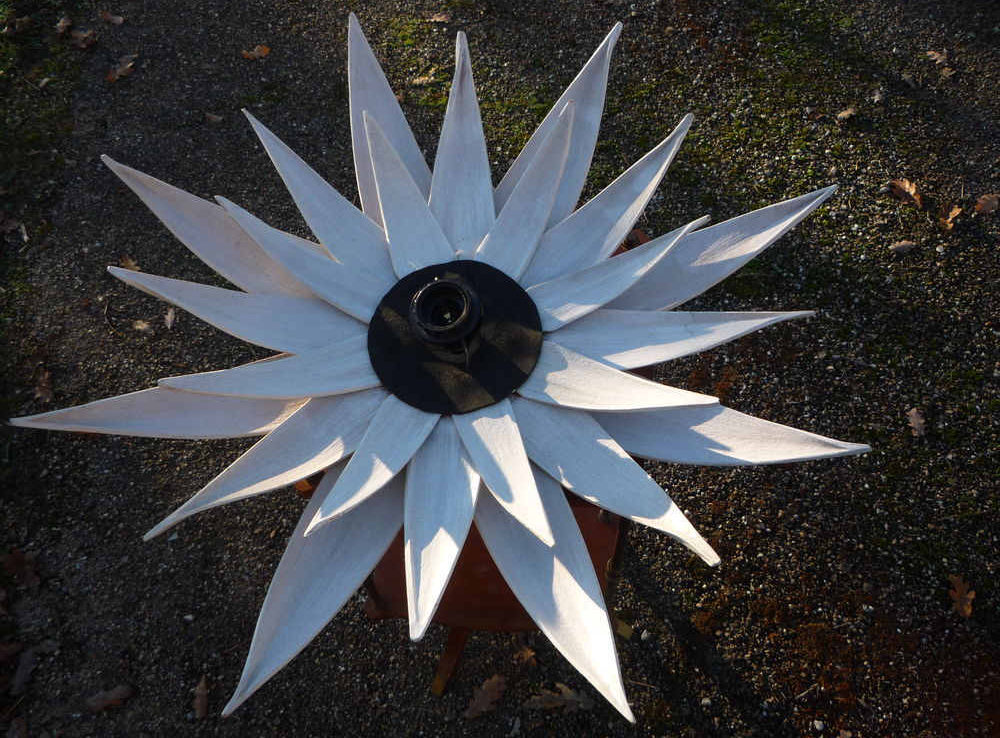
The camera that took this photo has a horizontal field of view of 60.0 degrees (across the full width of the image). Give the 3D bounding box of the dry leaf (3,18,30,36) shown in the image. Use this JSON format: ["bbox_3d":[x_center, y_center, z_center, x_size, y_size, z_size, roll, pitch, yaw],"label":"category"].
[{"bbox_3d":[-1.198,-0.846,2.147,0.058,0.025,0.050,-13,63,-7],"label":"dry leaf"}]

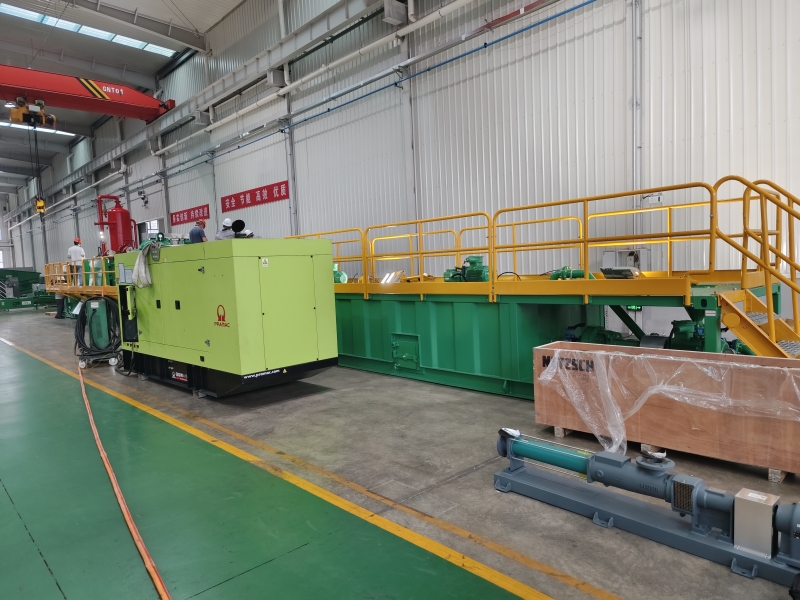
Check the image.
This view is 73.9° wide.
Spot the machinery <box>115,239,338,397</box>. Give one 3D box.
[{"bbox_3d":[-2.771,0.203,7.991,3.989,1.944,1.420,1,5,45],"label":"machinery"}]

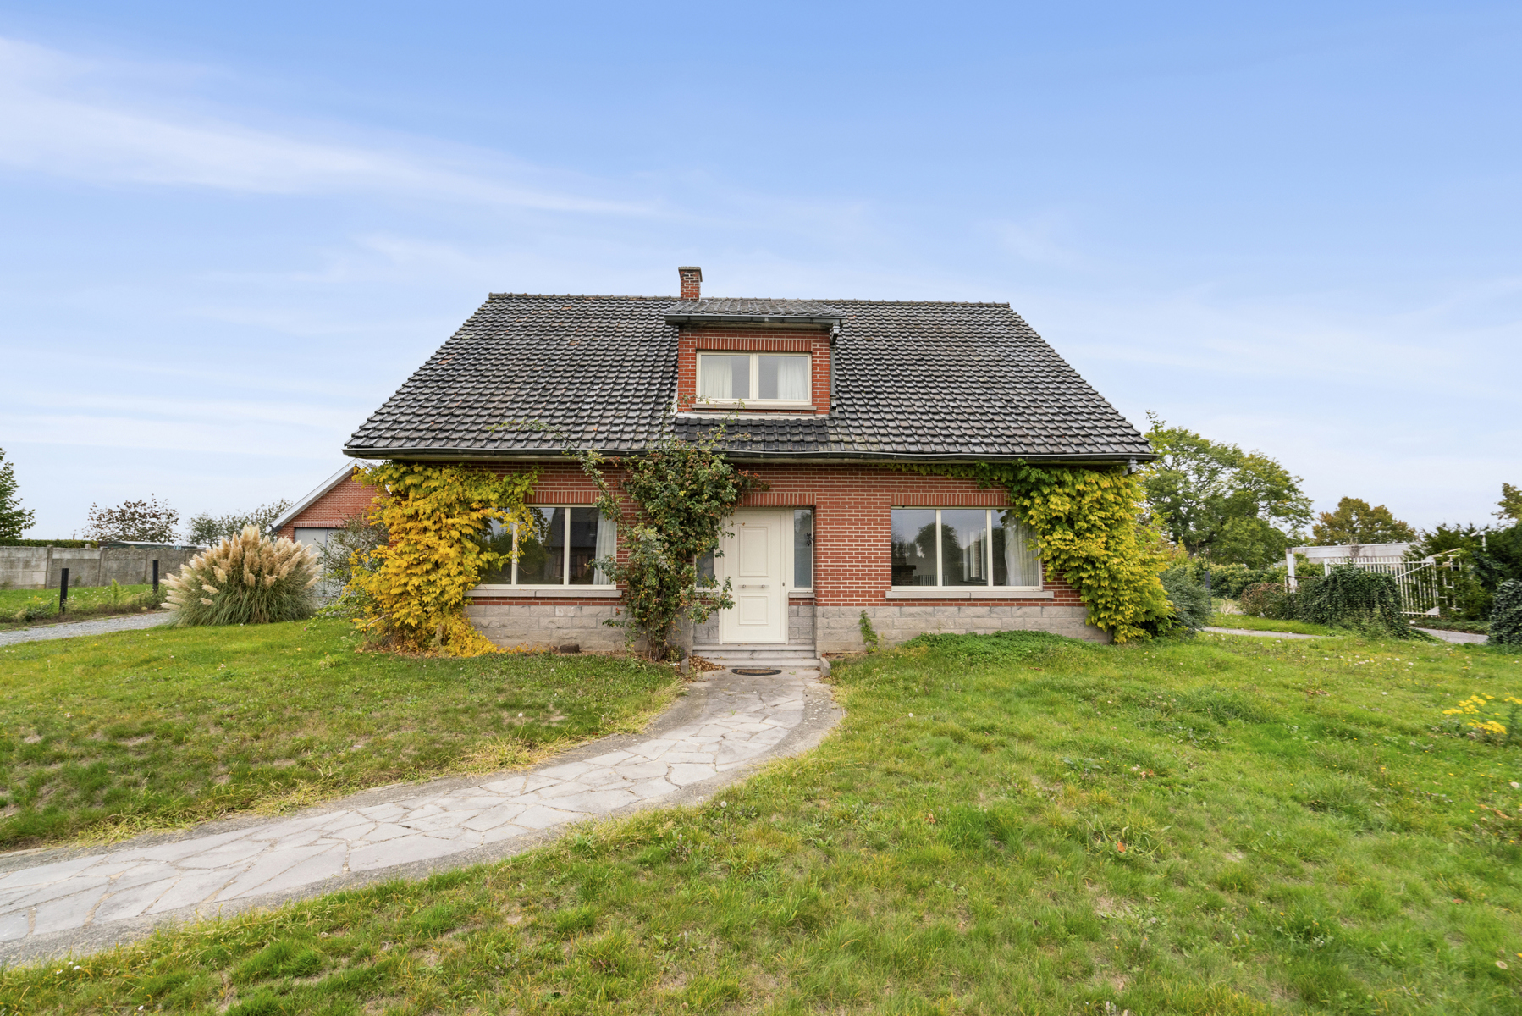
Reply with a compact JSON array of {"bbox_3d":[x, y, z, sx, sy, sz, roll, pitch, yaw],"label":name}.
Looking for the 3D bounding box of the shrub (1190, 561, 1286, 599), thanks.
[{"bbox_3d":[17.779,2.693,25.259,3.500,1.430,1.800,0,-5,-2],"label":"shrub"}]

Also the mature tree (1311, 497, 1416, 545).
[{"bbox_3d":[49.822,2.605,56.037,6.540,7.080,6.540,0,-5,-2],"label":"mature tree"}]

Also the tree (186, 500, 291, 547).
[{"bbox_3d":[-33.953,2.137,44.499,5.960,5.440,5.960,0,-5,-2],"label":"tree"}]

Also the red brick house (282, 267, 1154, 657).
[{"bbox_3d":[-0.226,-1.472,15.666,12.350,8.400,10.650,0,-5,-2],"label":"red brick house"}]

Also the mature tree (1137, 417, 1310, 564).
[{"bbox_3d":[24.778,-0.117,37.700,9.160,9.390,9.160,0,-5,-2],"label":"mature tree"}]

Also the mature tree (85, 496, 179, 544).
[{"bbox_3d":[-39.452,1.983,42.485,4.320,5.380,4.320,0,-5,-2],"label":"mature tree"}]

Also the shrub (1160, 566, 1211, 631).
[{"bbox_3d":[8.567,1.827,13.882,1.170,1.280,1.170,0,-5,-2],"label":"shrub"}]

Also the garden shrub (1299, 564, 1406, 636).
[{"bbox_3d":[11.411,1.741,13.037,1.800,1.350,1.900,0,-5,-2],"label":"garden shrub"}]

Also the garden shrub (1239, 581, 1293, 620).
[{"bbox_3d":[12.265,2.232,16.423,1.150,0.910,1.200,0,-5,-2],"label":"garden shrub"}]

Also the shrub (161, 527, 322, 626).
[{"bbox_3d":[-12.096,1.518,15.858,3.000,2.220,3.000,0,-5,-2],"label":"shrub"}]

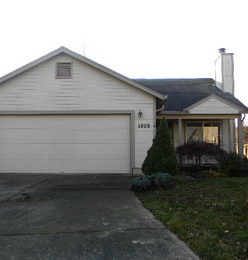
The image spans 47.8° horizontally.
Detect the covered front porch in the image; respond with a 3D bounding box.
[{"bbox_3d":[3.553,0.539,14.205,4.400,2.550,1.950,0,-5,2],"label":"covered front porch"}]

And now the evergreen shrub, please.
[{"bbox_3d":[1.202,0.567,9.320,1.250,1.940,1.220,0,-5,2],"label":"evergreen shrub"}]

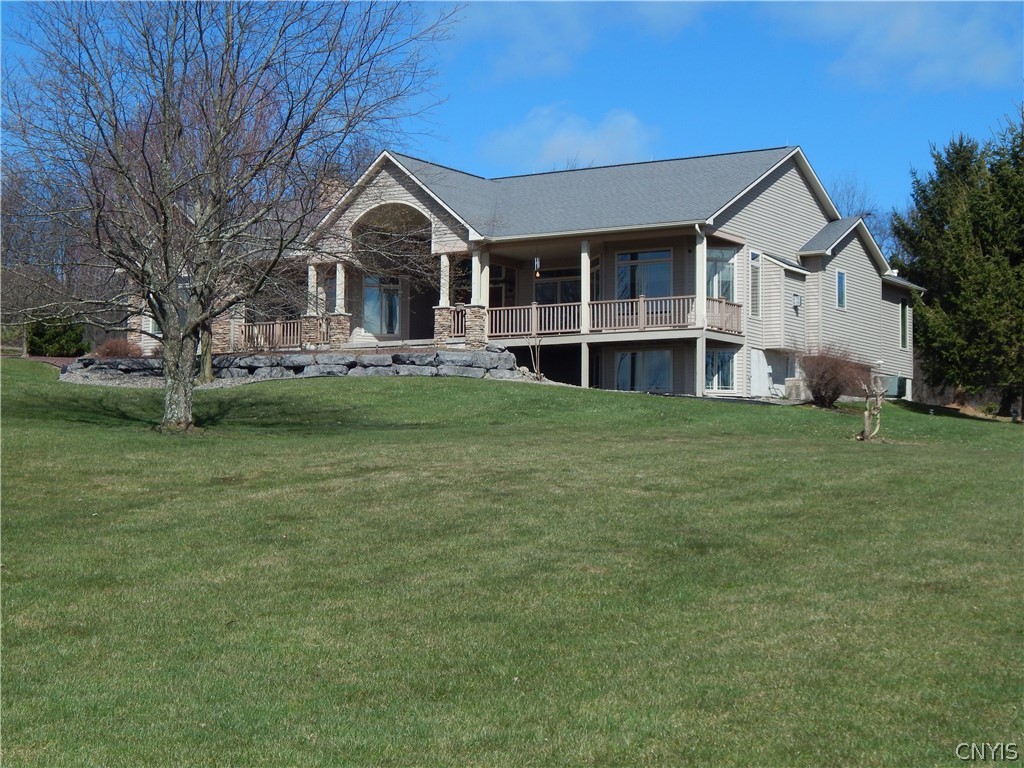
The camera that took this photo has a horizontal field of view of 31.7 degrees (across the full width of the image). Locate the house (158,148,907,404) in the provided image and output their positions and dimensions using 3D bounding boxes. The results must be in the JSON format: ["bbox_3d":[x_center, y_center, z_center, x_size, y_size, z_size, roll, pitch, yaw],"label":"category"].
[{"bbox_3d":[-0.152,-2.950,61.941,24.400,8.100,15.100,-2,-4,34],"label":"house"}]

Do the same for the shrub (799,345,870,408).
[{"bbox_3d":[9.300,-0.217,52.200,2.025,1.794,1.964,1,-4,0],"label":"shrub"}]

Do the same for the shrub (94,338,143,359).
[{"bbox_3d":[-13.302,-1.200,61.000,1.623,0.676,1.460,-2,-4,34],"label":"shrub"}]

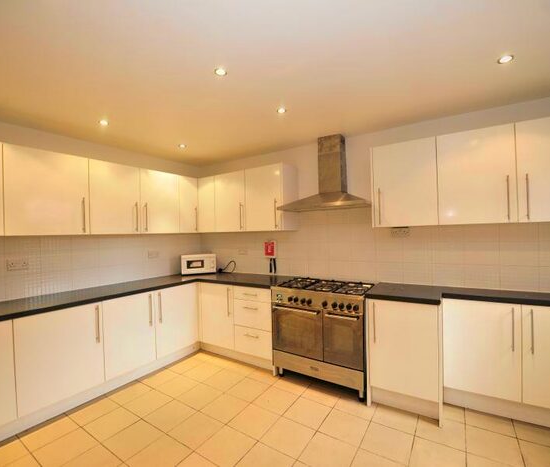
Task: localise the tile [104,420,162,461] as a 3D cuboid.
[{"bbox_3d":[-0.981,1.441,1.903,0.298,0.010,0.298,-1,-1,33],"label":"tile"}]

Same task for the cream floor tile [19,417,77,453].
[{"bbox_3d":[-1.661,1.464,2.008,0.300,0.015,0.300,-1,-1,33],"label":"cream floor tile"}]

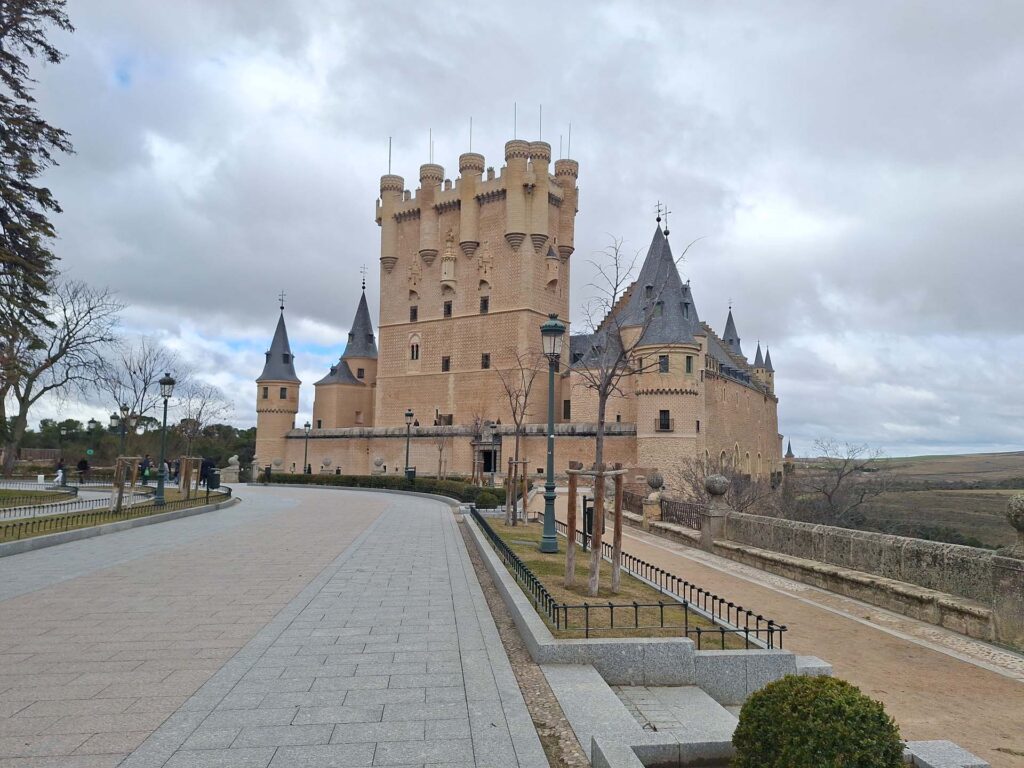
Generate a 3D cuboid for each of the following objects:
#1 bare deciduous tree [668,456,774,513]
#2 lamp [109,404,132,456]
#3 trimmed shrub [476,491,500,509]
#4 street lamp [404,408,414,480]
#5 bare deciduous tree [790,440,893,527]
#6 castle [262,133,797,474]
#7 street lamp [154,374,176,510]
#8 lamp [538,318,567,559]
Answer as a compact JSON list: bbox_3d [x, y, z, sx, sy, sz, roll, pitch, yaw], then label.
[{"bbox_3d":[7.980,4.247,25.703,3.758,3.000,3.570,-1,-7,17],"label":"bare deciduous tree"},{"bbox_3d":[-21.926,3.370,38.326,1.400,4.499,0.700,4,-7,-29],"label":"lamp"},{"bbox_3d":[-0.837,3.922,23.008,0.850,0.640,0.850,1,-6,-2],"label":"trimmed shrub"},{"bbox_3d":[-5.433,3.489,35.501,0.460,4.400,0.460,2,-6,-9],"label":"street lamp"},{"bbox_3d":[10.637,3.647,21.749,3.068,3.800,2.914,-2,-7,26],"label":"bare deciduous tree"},{"bbox_3d":[8.164,-5.684,108.724,63.352,41.213,70.000,-3,-7,33],"label":"castle"},{"bbox_3d":[-11.490,1.830,22.461,0.460,4.400,0.460,4,-7,-27],"label":"street lamp"},{"bbox_3d":[0.734,0.863,12.625,0.460,4.400,0.460,0,-6,3],"label":"lamp"}]

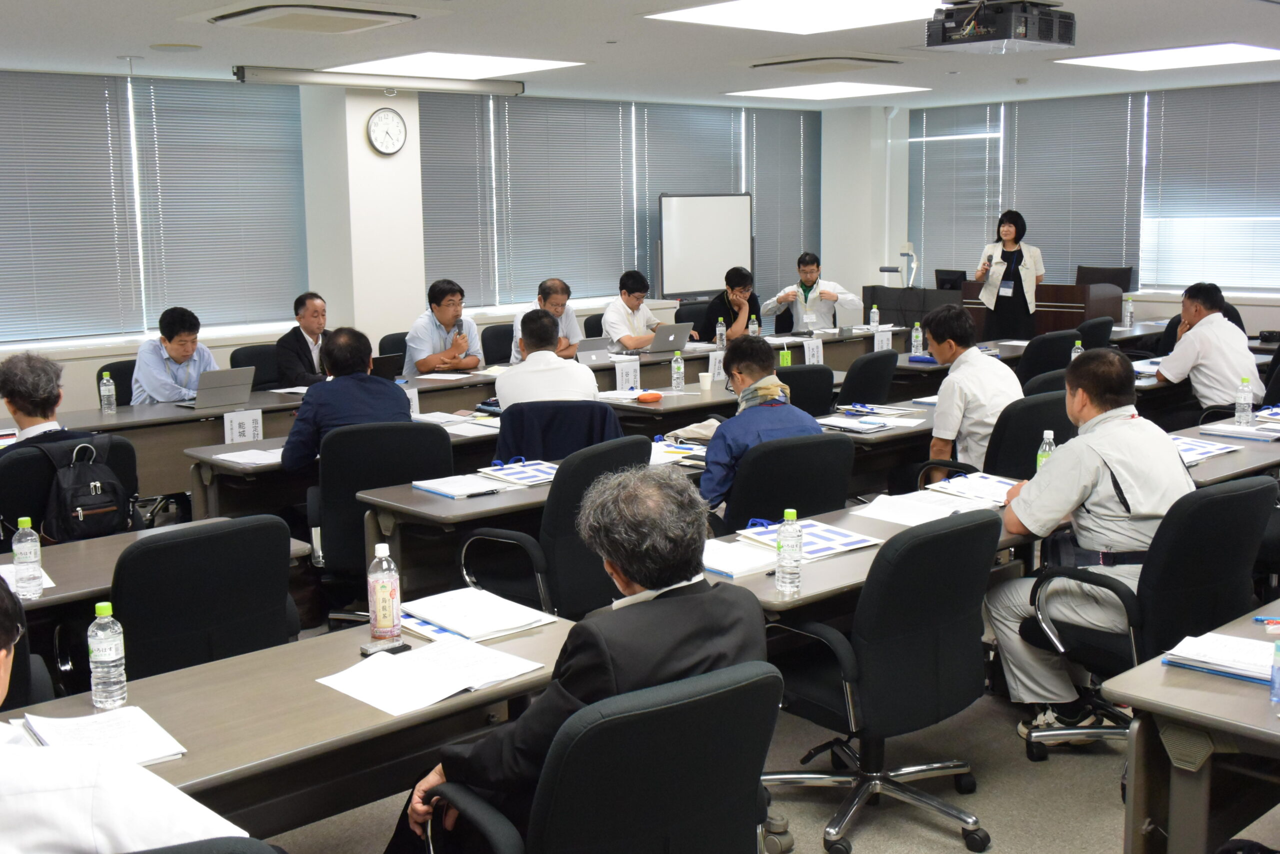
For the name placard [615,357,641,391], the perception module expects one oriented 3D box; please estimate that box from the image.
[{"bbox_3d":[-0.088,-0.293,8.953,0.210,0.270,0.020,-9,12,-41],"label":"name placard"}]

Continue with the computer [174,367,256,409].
[{"bbox_3d":[-2.288,-0.222,7.298,0.310,0.207,0.320,-9,12,-41],"label":"computer"}]

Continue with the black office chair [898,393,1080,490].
[{"bbox_3d":[1.478,0.289,5.908,0.630,0.930,0.620,8,13,44],"label":"black office chair"}]

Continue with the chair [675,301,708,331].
[{"bbox_3d":[0.618,-0.482,10.389,0.600,0.920,0.600,7,12,40],"label":"chair"}]

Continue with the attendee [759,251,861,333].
[{"bbox_3d":[1.385,-0.738,11.014,0.780,1.320,0.720,-4,10,-18],"label":"attendee"}]

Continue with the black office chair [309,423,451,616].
[{"bbox_3d":[-1.052,0.398,5.488,0.620,0.930,0.630,-4,10,-19],"label":"black office chair"}]

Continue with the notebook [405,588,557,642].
[{"bbox_3d":[-0.401,0.459,3.320,0.225,0.030,0.310,-9,12,-41],"label":"notebook"}]

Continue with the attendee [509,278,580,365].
[{"bbox_3d":[-0.587,-0.372,9.159,0.520,1.250,0.760,-9,12,-41],"label":"attendee"}]

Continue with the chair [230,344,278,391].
[{"bbox_3d":[-2.088,-0.013,8.097,0.620,0.930,0.630,-9,12,-42],"label":"chair"}]

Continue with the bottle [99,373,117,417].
[{"bbox_3d":[-2.698,-0.171,6.836,0.066,0.210,0.066,-9,12,-40],"label":"bottle"}]

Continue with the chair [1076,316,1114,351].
[{"bbox_3d":[3.013,-0.312,9.538,0.600,0.900,0.620,-10,13,-44],"label":"chair"}]

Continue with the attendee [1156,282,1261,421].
[{"bbox_3d":[3.125,-0.164,7.482,0.520,1.260,0.770,-9,12,-41],"label":"attendee"}]

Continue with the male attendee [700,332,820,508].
[{"bbox_3d":[0.392,0.261,5.123,0.540,1.240,0.780,-10,13,-43],"label":"male attendee"}]

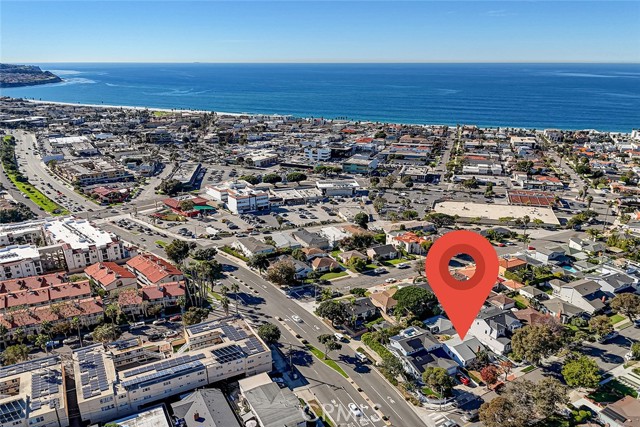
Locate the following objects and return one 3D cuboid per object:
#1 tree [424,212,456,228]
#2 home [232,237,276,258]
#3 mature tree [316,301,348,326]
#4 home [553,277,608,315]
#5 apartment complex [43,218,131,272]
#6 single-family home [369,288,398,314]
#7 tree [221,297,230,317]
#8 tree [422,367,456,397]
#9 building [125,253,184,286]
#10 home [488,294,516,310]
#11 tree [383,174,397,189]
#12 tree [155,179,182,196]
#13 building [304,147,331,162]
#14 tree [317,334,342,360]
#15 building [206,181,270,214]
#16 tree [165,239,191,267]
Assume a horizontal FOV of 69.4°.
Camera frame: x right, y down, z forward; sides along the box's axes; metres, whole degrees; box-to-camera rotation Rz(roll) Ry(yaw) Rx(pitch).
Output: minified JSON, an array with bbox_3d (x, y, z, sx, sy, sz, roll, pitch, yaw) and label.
[{"bbox_3d":[68.499,3.878,261.540,17.500,8.000,14.500,0,18,0],"label":"tree"},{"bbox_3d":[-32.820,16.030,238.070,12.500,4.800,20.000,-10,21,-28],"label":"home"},{"bbox_3d":[4.720,34.980,160.220,11.300,8.800,11.000,0,18,0],"label":"mature tree"},{"bbox_3d":[101.970,30.950,177.940,12.000,7.300,15.800,-9,20,-25],"label":"home"},{"bbox_3d":[-120.960,13.620,235.950,24.500,10.700,47.500,-14,23,-37],"label":"apartment complex"},{"bbox_3d":[25.380,32.300,174.320,11.300,5.000,11.500,-9,20,-25],"label":"single-family home"},{"bbox_3d":[-33.990,34.243,168.061,3.800,9.200,3.800,0,18,0],"label":"tree"},{"bbox_3d":[32.690,46.490,127.080,8.800,7.800,8.800,0,18,0],"label":"tree"},{"bbox_3d":[-68.400,24.390,192.160,11.900,8.800,27.500,-16,24,-40],"label":"building"},{"bbox_3d":[70.130,32.810,177.900,6.500,3.800,8.000,-9,20,-25],"label":"home"},{"bbox_3d":[50.200,-22.900,334.500,9.800,9.700,9.500,0,18,0],"label":"tree"},{"bbox_3d":[-103.580,-17.950,316.440,18.000,11.000,16.000,0,18,0],"label":"tree"},{"bbox_3d":[-1.726,-57.993,441.289,24.300,12.300,17.000,0,18,0],"label":"building"},{"bbox_3d":[3.020,41.440,141.820,7.500,8.100,7.200,0,18,0],"label":"tree"},{"bbox_3d":[-53.100,-10.900,293.900,23.000,10.600,37.000,-13,22,-34],"label":"building"},{"bbox_3d":[-63.630,17.630,207.480,11.500,12.000,11.500,0,18,0],"label":"tree"}]

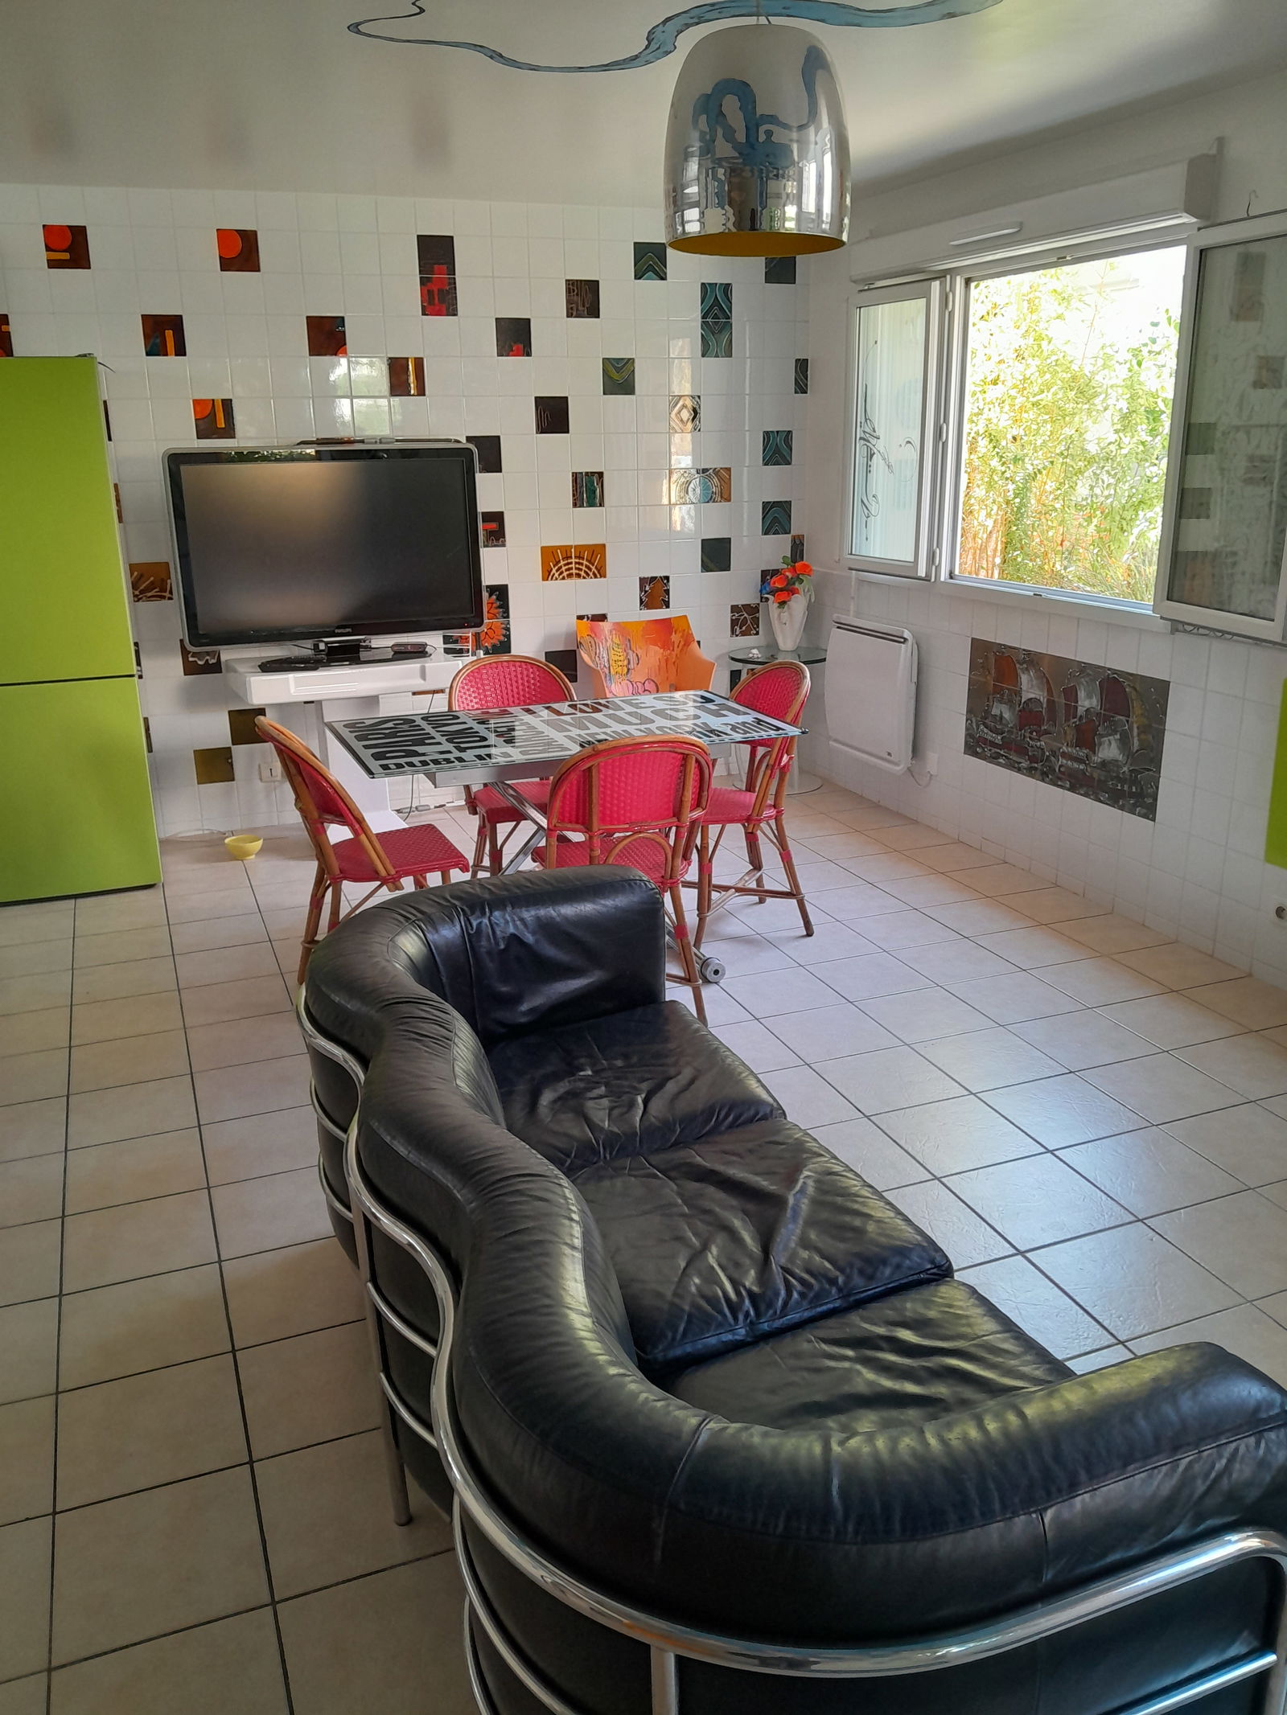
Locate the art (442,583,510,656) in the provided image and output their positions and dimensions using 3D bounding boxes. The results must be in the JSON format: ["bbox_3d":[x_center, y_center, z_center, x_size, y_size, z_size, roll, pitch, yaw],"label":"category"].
[{"bbox_3d":[-0.731,-1.031,5.640,0.303,0.303,0.012,-7,19,-18],"label":"art"}]

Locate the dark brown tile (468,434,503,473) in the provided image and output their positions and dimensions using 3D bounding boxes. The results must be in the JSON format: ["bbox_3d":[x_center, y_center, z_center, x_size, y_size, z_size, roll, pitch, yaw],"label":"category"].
[{"bbox_3d":[-0.668,-1.696,5.433,0.150,0.150,0.015,-8,19,-20],"label":"dark brown tile"}]

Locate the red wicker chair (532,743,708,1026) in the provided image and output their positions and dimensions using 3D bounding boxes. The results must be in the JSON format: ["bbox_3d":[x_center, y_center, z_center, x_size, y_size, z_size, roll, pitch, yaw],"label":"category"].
[{"bbox_3d":[-0.062,0.036,3.588,0.460,0.850,0.480,-7,19,-18],"label":"red wicker chair"}]

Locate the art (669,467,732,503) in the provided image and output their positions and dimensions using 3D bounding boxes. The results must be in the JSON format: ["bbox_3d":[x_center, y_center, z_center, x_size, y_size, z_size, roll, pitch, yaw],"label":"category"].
[{"bbox_3d":[0.262,-1.676,5.810,0.303,0.150,0.012,-7,19,-18],"label":"art"}]

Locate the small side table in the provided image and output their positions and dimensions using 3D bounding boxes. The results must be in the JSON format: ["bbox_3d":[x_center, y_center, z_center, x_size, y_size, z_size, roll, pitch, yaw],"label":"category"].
[{"bbox_3d":[0.627,-0.640,5.989,0.460,0.610,0.460,-1,18,0],"label":"small side table"}]

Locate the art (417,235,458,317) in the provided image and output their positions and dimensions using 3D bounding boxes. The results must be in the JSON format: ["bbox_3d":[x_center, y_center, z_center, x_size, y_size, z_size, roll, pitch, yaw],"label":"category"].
[{"bbox_3d":[-0.823,-2.333,5.171,0.150,0.302,0.015,-8,19,-20],"label":"art"}]

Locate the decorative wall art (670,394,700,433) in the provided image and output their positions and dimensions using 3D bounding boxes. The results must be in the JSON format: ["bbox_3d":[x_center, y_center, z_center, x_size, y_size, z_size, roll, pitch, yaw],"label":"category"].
[{"bbox_3d":[0.189,-1.960,5.695,0.150,0.150,0.012,-7,19,-18],"label":"decorative wall art"}]

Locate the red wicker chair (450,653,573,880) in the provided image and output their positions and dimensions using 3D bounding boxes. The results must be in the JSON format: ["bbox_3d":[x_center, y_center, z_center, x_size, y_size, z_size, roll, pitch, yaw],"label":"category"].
[{"bbox_3d":[-0.388,-0.218,4.285,0.460,0.880,0.530,-7,19,-20],"label":"red wicker chair"}]

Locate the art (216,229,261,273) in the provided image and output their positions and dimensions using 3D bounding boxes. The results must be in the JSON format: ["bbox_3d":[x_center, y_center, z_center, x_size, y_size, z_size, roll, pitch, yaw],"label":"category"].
[{"bbox_3d":[-1.548,-2.323,4.935,0.150,0.150,0.012,-7,19,-18],"label":"art"}]

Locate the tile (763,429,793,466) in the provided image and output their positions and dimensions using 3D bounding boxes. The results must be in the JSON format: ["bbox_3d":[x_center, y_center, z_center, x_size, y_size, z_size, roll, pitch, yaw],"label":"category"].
[{"bbox_3d":[0.615,-1.863,5.876,0.150,0.150,0.015,-8,19,-20],"label":"tile"}]

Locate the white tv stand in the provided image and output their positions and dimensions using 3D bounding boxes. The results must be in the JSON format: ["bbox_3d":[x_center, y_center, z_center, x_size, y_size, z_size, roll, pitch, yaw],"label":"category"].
[{"bbox_3d":[-1.183,-0.452,5.296,0.920,0.725,0.480,-7,19,-20],"label":"white tv stand"}]

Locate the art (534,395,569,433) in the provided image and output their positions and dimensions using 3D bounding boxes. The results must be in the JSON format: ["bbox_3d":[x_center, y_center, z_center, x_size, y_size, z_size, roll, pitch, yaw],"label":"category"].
[{"bbox_3d":[-0.386,-1.878,5.484,0.150,0.150,0.015,-8,19,-20],"label":"art"}]

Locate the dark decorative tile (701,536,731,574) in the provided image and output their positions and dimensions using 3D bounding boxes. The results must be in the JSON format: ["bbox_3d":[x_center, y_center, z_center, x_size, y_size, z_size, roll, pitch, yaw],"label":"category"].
[{"bbox_3d":[0.336,-1.382,5.878,0.150,0.150,0.015,-7,19,-20],"label":"dark decorative tile"}]

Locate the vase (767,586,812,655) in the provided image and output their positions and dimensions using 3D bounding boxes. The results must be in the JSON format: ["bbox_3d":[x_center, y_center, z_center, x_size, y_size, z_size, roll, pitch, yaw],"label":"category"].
[{"bbox_3d":[0.673,-1.101,5.976,0.178,0.265,0.165,-8,19,-20],"label":"vase"}]

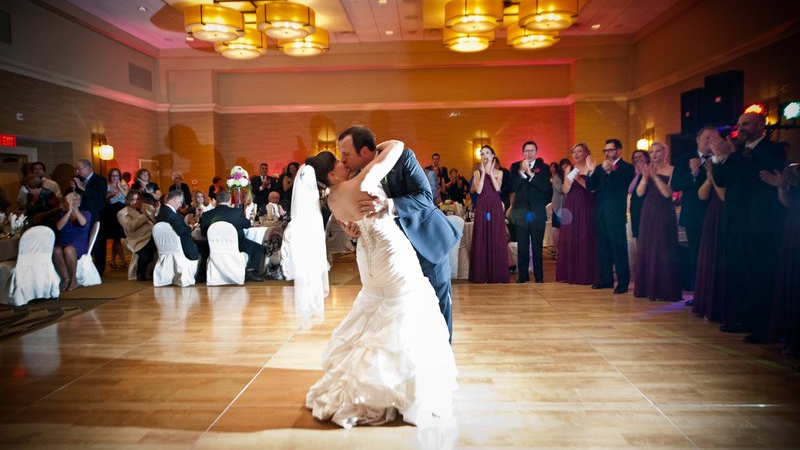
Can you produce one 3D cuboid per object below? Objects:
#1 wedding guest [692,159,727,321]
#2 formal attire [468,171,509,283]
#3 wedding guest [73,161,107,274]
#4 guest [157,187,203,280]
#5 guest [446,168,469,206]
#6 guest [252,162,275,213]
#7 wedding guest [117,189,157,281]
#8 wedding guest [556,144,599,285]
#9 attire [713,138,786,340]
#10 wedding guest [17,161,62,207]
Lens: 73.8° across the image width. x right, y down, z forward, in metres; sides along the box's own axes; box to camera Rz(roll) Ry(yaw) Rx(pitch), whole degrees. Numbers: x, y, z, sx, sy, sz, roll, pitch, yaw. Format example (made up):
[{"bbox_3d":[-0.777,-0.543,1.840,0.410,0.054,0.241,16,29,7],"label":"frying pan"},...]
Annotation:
[{"bbox_3d":[2.912,0.013,4.945,0.460,1.680,0.480,-3,5,-28],"label":"wedding guest"},{"bbox_3d":[1.136,0.033,6.840,0.500,1.400,0.420,0,5,17],"label":"formal attire"},{"bbox_3d":[-4.398,-0.077,7.659,0.450,1.720,0.520,-1,4,-4],"label":"wedding guest"},{"bbox_3d":[-2.949,0.142,7.459,0.540,1.260,0.720,1,5,30],"label":"guest"},{"bbox_3d":[1.262,-0.436,11.700,0.500,1.590,0.380,0,5,9],"label":"guest"},{"bbox_3d":[-2.690,-0.350,10.500,0.550,1.750,0.420,-2,4,-12],"label":"guest"},{"bbox_3d":[-3.729,0.135,7.600,0.700,1.280,0.520,0,5,17],"label":"wedding guest"},{"bbox_3d":[2.248,-0.152,6.750,0.540,1.740,0.460,3,6,39],"label":"wedding guest"},{"bbox_3d":[2.864,0.107,4.380,0.480,1.610,0.560,-3,5,-23],"label":"attire"},{"bbox_3d":[-5.902,-0.144,8.700,0.600,1.740,0.420,-3,5,-27],"label":"wedding guest"}]

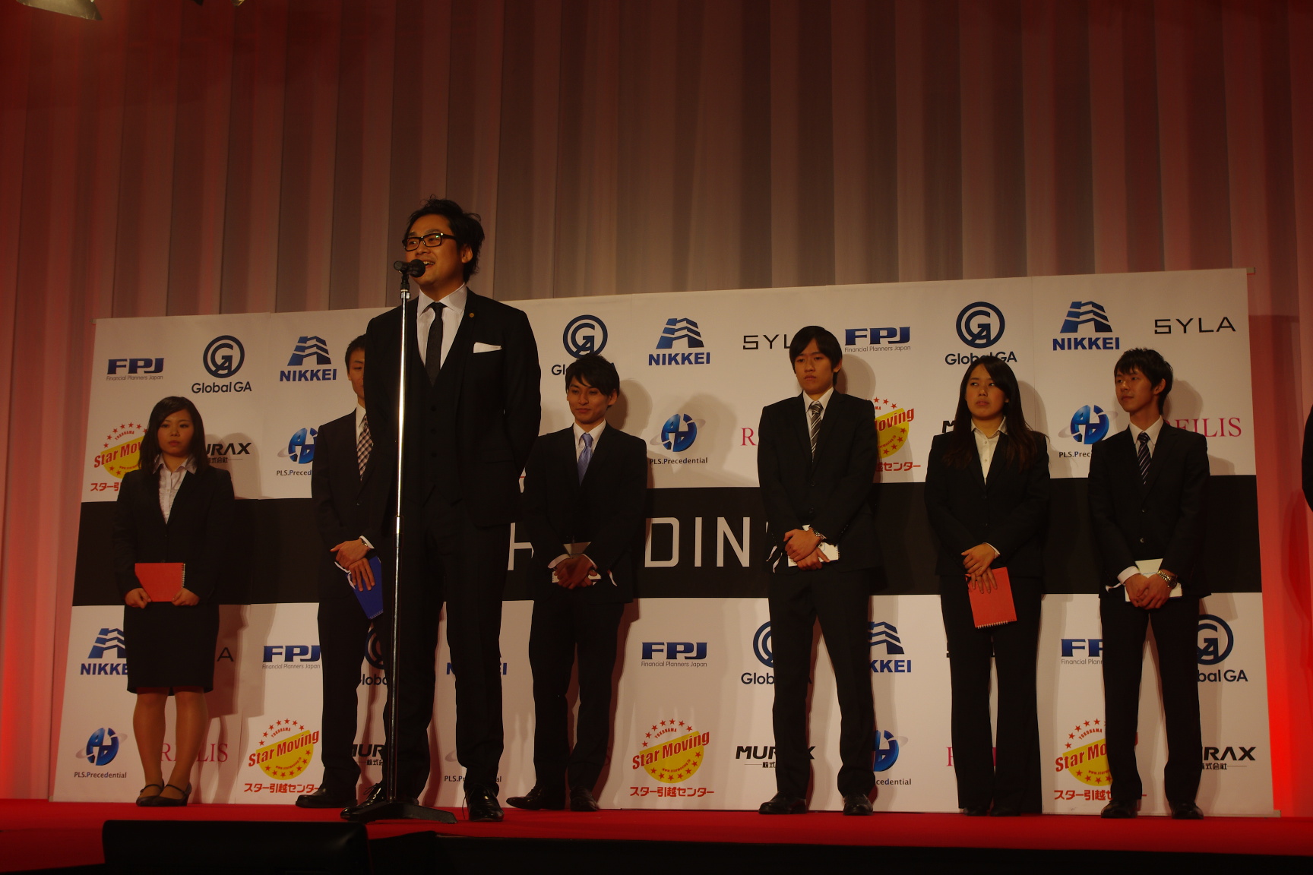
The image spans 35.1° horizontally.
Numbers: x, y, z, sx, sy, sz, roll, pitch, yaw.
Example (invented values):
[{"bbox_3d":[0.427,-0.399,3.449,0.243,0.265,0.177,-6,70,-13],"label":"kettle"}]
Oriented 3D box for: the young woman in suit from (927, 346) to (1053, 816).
[{"bbox_3d":[1.189,0.518,7.469,0.460,1.650,0.310,-2,-10,13],"label":"young woman in suit"}]

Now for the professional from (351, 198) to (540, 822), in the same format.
[{"bbox_3d":[-0.602,0.187,5.961,0.520,1.784,0.360,-3,-10,20],"label":"professional"}]

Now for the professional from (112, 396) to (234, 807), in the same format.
[{"bbox_3d":[-1.872,0.620,8.044,0.450,1.577,0.310,0,-9,5],"label":"professional"}]

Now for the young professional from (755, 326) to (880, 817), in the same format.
[{"bbox_3d":[0.574,0.462,7.504,0.445,1.782,0.360,-2,-10,14],"label":"young professional"}]

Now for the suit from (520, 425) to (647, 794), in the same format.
[{"bbox_3d":[-0.267,0.622,7.670,0.451,1.372,0.330,-2,-10,14],"label":"suit"}]

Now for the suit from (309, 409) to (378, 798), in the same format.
[{"bbox_3d":[-1.095,0.611,7.861,0.454,1.465,0.330,-2,-10,13],"label":"suit"}]

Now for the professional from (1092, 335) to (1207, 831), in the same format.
[{"bbox_3d":[1.742,0.500,7.362,0.440,1.661,0.320,-3,-10,20],"label":"professional"}]

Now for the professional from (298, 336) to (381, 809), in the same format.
[{"bbox_3d":[-1.093,0.490,7.839,0.470,1.782,0.330,-2,-10,14],"label":"professional"}]

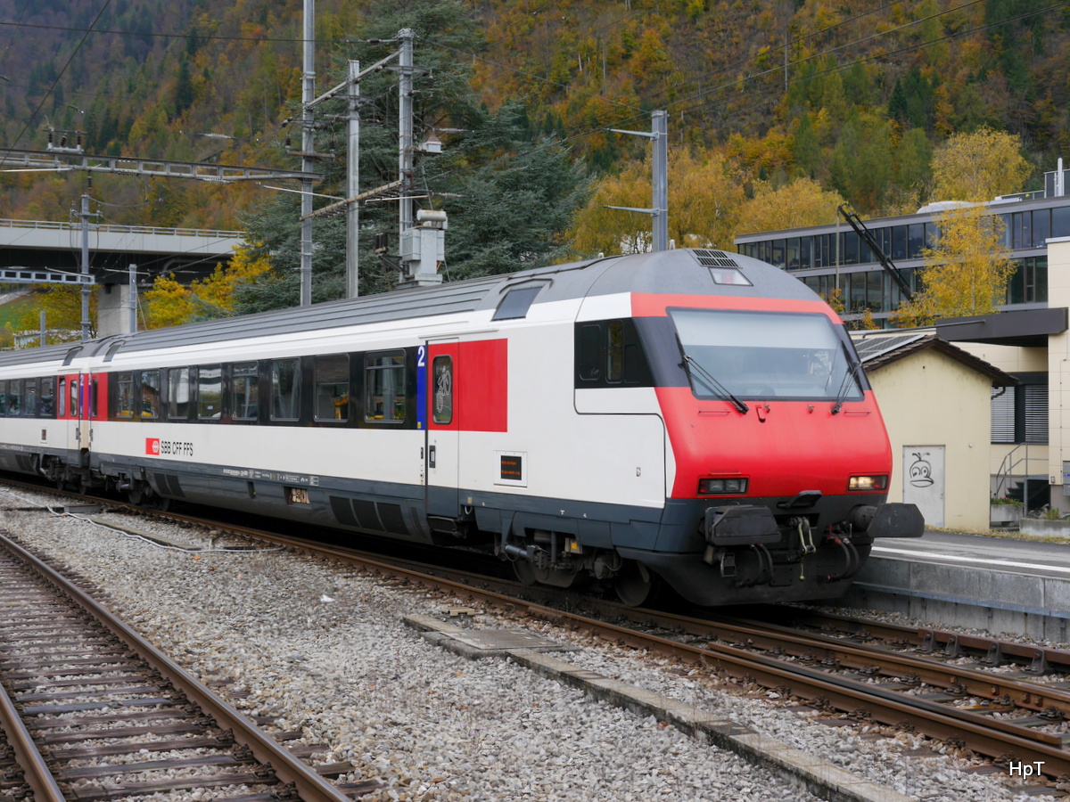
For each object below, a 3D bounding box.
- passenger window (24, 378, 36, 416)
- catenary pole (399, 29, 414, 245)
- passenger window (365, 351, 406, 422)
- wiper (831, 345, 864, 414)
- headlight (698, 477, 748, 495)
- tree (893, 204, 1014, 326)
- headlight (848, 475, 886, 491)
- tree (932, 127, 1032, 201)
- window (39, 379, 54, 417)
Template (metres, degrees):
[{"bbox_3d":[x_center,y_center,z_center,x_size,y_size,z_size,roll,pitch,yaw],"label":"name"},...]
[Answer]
[{"bbox_3d":[-13.454,-0.083,42.849,0.060,1.000,1.400,0,-1,-28],"label":"passenger window"},{"bbox_3d":[-3.098,-3.161,38.456,0.250,11.491,0.230,0,-1,-28],"label":"catenary pole"},{"bbox_3d":[-2.073,-0.182,22.229,0.060,0.990,1.400,0,-1,-28],"label":"passenger window"},{"bbox_3d":[3.239,-0.255,17.042,0.580,0.920,0.120,0,-32,-28],"label":"wiper"},{"bbox_3d":[1.857,0.843,15.917,0.550,0.165,0.100,0,-1,-28],"label":"headlight"},{"bbox_3d":[19.639,-2.790,74.951,5.400,12.853,5.400,0,-1,-28],"label":"tree"},{"bbox_3d":[3.469,0.855,16.780,0.550,0.165,0.100,0,-1,-28],"label":"headlight"},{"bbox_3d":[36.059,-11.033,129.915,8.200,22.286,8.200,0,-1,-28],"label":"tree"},{"bbox_3d":[-12.453,-0.091,41.015,0.060,1.000,1.400,0,-1,-28],"label":"window"}]

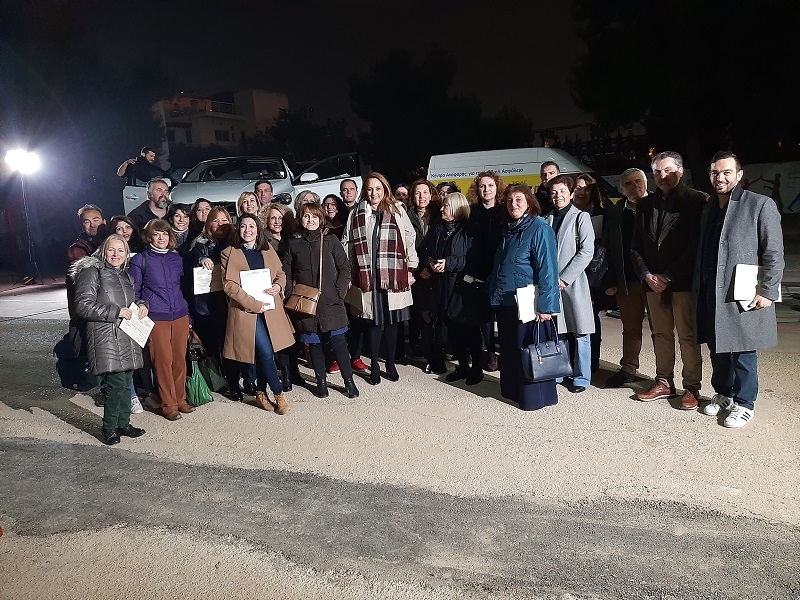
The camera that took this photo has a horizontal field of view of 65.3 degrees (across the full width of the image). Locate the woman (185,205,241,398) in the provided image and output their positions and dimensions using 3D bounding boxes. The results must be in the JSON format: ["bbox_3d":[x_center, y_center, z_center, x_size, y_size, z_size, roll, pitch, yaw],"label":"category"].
[{"bbox_3d":[-1.576,0.030,5.360,0.520,1.651,0.480,-9,10,-35],"label":"woman"}]

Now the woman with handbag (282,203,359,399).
[{"bbox_3d":[-0.655,0.000,5.406,0.540,1.640,0.380,-4,8,-5],"label":"woman with handbag"}]

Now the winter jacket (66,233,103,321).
[{"bbox_3d":[-2.666,-0.216,5.500,0.500,0.740,0.320,-7,9,-25],"label":"winter jacket"}]

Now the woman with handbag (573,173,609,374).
[{"bbox_3d":[1.596,-0.206,5.200,0.500,1.677,0.400,2,10,35],"label":"woman with handbag"}]

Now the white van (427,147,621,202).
[{"bbox_3d":[3.423,-2.016,14.110,5.300,2.600,2.000,0,9,22],"label":"white van"}]

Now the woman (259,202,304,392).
[{"bbox_3d":[-1.026,-0.009,5.450,0.500,1.651,0.380,-7,9,-25],"label":"woman"}]

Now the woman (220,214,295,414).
[{"bbox_3d":[-1.175,0.098,5.190,0.540,1.620,0.400,-6,9,-14],"label":"woman"}]

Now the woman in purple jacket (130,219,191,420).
[{"bbox_3d":[-1.946,0.156,5.070,0.520,1.623,0.380,-8,9,-27],"label":"woman in purple jacket"}]

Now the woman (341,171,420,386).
[{"bbox_3d":[-0.177,-0.178,5.380,0.620,1.792,0.400,-4,8,-3],"label":"woman"}]

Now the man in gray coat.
[{"bbox_3d":[2.228,-0.062,4.120,0.560,1.801,0.430,4,11,44],"label":"man in gray coat"}]

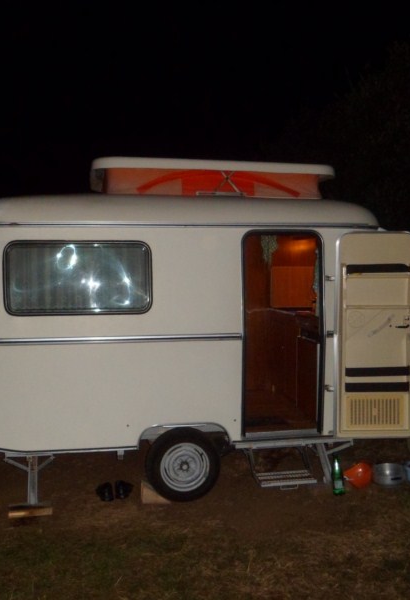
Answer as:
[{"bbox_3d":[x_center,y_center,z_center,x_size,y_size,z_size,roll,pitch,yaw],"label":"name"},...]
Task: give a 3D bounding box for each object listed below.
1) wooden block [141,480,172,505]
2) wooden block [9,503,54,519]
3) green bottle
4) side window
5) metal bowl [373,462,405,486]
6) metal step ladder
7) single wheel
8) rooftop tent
[{"bbox_3d":[-0.366,1.412,4.479,0.215,0.170,0.120,0,4,-9],"label":"wooden block"},{"bbox_3d":[-1.222,1.484,4.247,0.310,0.050,0.130,0,4,-9],"label":"wooden block"},{"bbox_3d":[1.033,1.345,4.625,0.087,0.297,0.087,0,4,-9],"label":"green bottle"},{"bbox_3d":[-0.907,-0.158,4.327,1.030,0.535,0.040,0,0,-9],"label":"side window"},{"bbox_3d":[1.511,1.421,4.904,0.260,0.115,0.260,0,4,0],"label":"metal bowl"},{"bbox_3d":[0.695,1.240,4.523,0.800,0.290,0.340,0,4,-9],"label":"metal step ladder"},{"bbox_3d":[-0.178,1.216,4.529,0.560,0.560,0.150,0,4,-9],"label":"single wheel"},{"bbox_3d":[-0.028,-0.922,5.145,1.850,0.320,1.260,0,4,-9],"label":"rooftop tent"}]

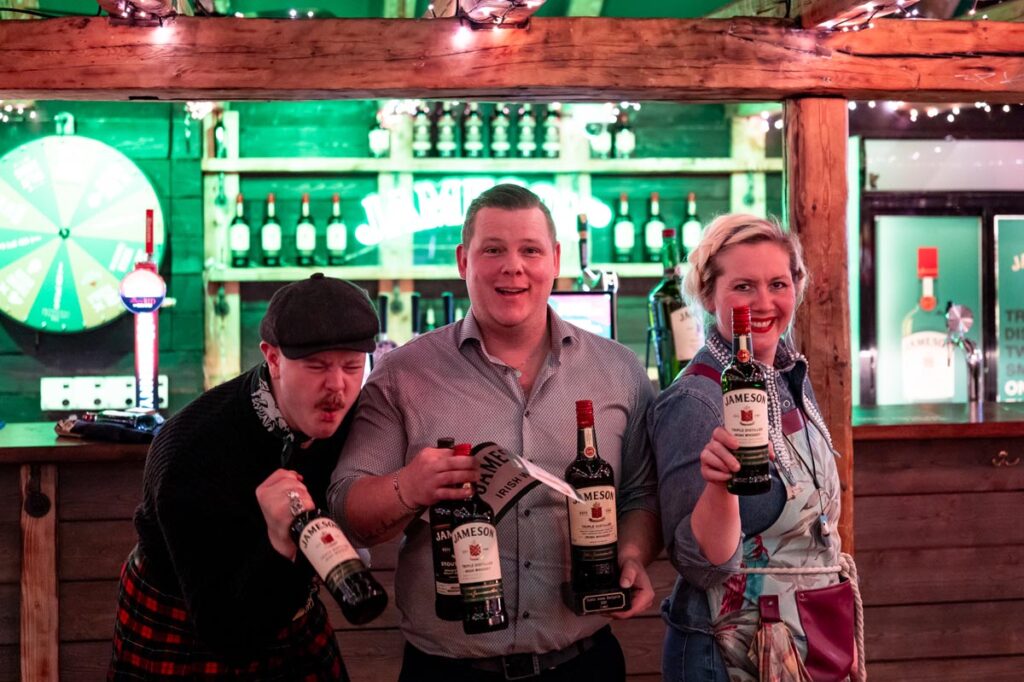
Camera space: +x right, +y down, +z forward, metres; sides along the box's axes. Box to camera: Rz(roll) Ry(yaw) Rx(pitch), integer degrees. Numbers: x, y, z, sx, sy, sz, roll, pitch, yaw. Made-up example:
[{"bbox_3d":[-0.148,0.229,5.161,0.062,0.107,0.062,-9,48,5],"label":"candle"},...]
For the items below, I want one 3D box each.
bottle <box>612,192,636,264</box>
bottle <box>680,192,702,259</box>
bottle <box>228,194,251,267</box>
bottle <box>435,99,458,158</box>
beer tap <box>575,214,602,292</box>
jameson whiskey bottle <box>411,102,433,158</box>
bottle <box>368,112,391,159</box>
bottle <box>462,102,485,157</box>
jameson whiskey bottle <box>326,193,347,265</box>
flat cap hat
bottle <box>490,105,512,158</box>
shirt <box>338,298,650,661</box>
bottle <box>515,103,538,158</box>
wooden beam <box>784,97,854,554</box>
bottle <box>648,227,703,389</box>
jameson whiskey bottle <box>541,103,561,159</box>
[{"bbox_3d":[0.467,-0.468,5.070,0.076,0.293,0.076,0,1,-5],"label":"bottle"},{"bbox_3d":[0.749,-0.473,5.102,0.076,0.293,0.076,0,1,-5],"label":"bottle"},{"bbox_3d":[-1.098,-0.447,4.928,0.077,0.297,0.077,-1,1,-6],"label":"bottle"},{"bbox_3d":[-0.265,-0.879,4.988,0.076,0.293,0.076,0,1,-5],"label":"bottle"},{"bbox_3d":[0.213,-0.241,3.400,0.095,0.235,0.050,0,1,35],"label":"beer tap"},{"bbox_3d":[-0.374,-0.888,5.019,0.077,0.290,0.077,-1,1,-6],"label":"jameson whiskey bottle"},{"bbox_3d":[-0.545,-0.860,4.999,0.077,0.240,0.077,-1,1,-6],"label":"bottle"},{"bbox_3d":[-0.159,-0.892,5.045,0.077,0.290,0.077,-1,1,-6],"label":"bottle"},{"bbox_3d":[-0.708,-0.448,4.939,0.076,0.293,0.076,0,1,-7],"label":"jameson whiskey bottle"},{"bbox_3d":[-0.334,-0.046,2.120,0.200,0.125,0.255,-1,16,-22],"label":"flat cap hat"},{"bbox_3d":[-0.049,-0.894,5.058,0.077,0.290,0.077,-1,1,-6],"label":"bottle"},{"bbox_3d":[-0.034,0.241,2.130,0.560,0.590,0.340,-1,1,-3],"label":"shirt"},{"bbox_3d":[0.059,-0.896,5.071,0.077,0.290,0.077,-1,1,-6],"label":"bottle"},{"bbox_3d":[0.798,0.382,3.173,0.126,2.000,0.126,-1,1,-6],"label":"wooden beam"},{"bbox_3d":[0.437,-0.054,3.200,0.143,0.480,0.143,-6,-1,-37],"label":"bottle"},{"bbox_3d":[0.164,-0.898,5.084,0.077,0.290,0.077,-1,1,-6],"label":"jameson whiskey bottle"}]

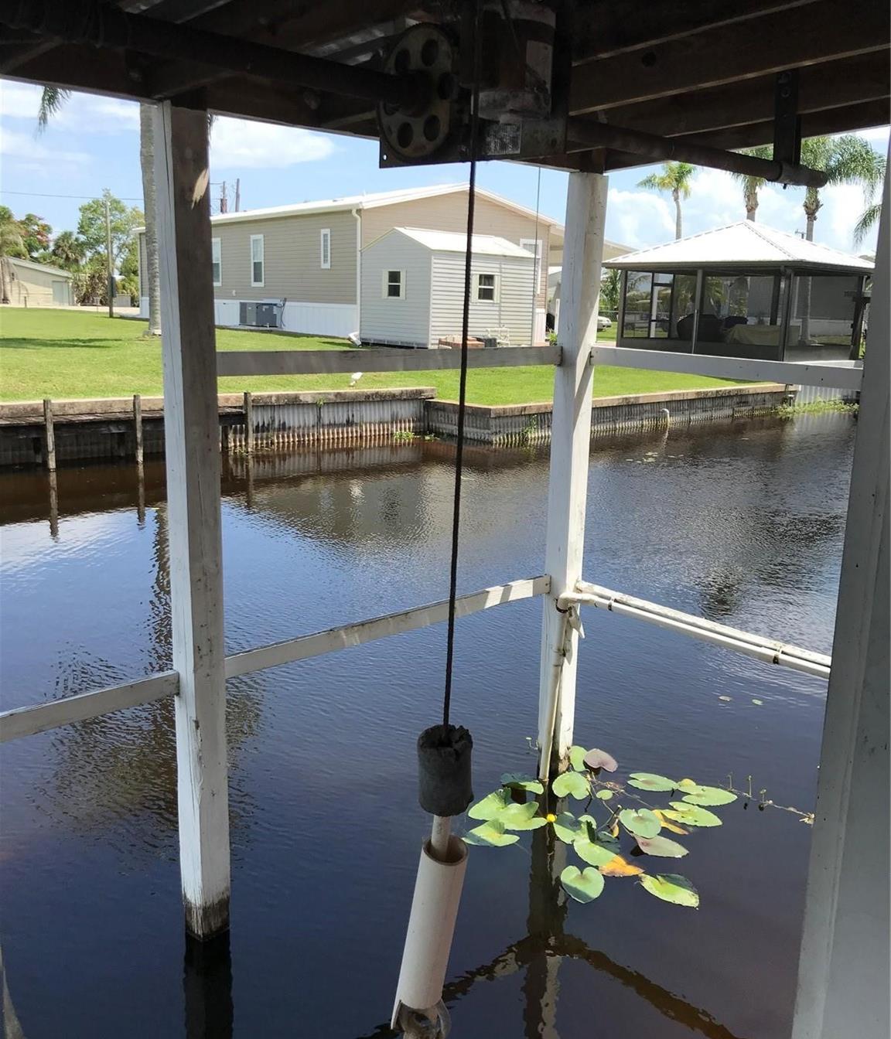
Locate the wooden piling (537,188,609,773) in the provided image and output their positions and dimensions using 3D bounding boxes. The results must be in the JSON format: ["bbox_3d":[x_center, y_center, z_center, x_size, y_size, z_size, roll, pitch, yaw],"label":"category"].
[{"bbox_3d":[0.667,-0.131,5.181,0.140,3.280,0.140,-10,17,-41],"label":"wooden piling"}]

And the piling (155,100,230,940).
[{"bbox_3d":[-0.959,0.139,3.696,0.140,3.230,0.140,-10,17,-41],"label":"piling"}]

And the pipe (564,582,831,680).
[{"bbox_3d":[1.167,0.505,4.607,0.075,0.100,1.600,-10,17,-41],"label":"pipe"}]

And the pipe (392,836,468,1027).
[{"bbox_3d":[-0.022,0.597,1.345,0.060,0.325,0.060,8,20,-3],"label":"pipe"}]

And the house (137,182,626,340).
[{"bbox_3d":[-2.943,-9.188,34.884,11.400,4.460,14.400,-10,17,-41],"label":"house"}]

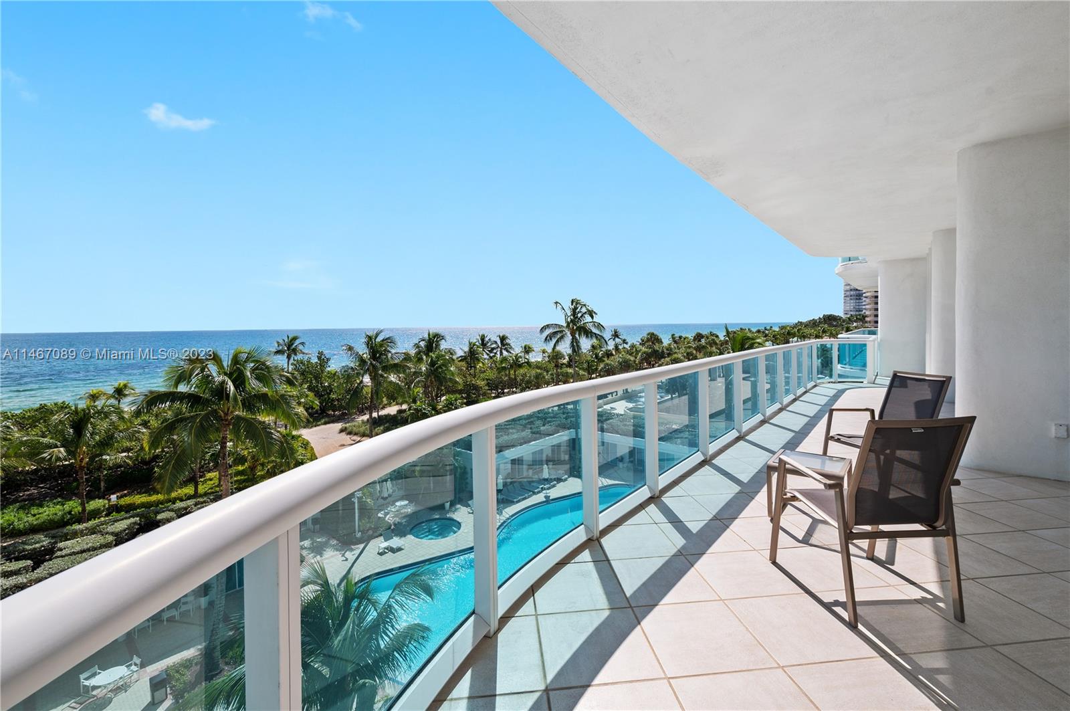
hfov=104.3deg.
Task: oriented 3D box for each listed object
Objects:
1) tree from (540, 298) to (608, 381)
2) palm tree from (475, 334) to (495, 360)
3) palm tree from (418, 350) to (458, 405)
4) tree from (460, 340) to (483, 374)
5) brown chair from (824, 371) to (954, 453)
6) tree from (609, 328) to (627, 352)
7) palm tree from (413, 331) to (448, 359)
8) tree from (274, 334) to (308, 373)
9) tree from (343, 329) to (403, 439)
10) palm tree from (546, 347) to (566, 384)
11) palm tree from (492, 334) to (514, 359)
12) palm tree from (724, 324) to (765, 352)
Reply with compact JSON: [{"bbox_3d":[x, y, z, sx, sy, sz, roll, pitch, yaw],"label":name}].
[{"bbox_3d":[3.110,2.670,33.251,5.400,14.404,5.400,0,4,5],"label":"tree"},{"bbox_3d":[-12.376,-0.060,104.384,5.400,10.787,5.400,-1,4,0],"label":"palm tree"},{"bbox_3d":[-10.752,2.796,46.274,4.600,6.438,4.600,-2,4,-13],"label":"palm tree"},{"bbox_3d":[-10.123,1.230,66.215,3.700,7.119,3.700,-1,4,-9],"label":"tree"},{"bbox_3d":[2.766,0.642,3.288,0.606,0.977,0.629,-1,4,-5],"label":"brown chair"},{"bbox_3d":[26.499,-2.986,132.412,5.200,11.584,5.200,-1,4,0],"label":"tree"},{"bbox_3d":[-16.951,2.023,68.423,6.200,11.875,6.200,-1,4,0],"label":"palm tree"},{"bbox_3d":[-35.353,1.336,60.185,4.400,8.830,4.400,-3,4,-30],"label":"tree"},{"bbox_3d":[-18.602,3.272,48.437,6.800,12.274,6.800,-1,4,0],"label":"tree"},{"bbox_3d":[4.260,2.680,82.286,4.000,8.020,4.000,-1,4,0],"label":"palm tree"},{"bbox_3d":[-8.139,-0.105,106.373,5.600,10.479,5.600,-1,4,0],"label":"palm tree"},{"bbox_3d":[16.807,3.692,34.444,4.400,12.478,4.400,-1,4,0],"label":"palm tree"}]

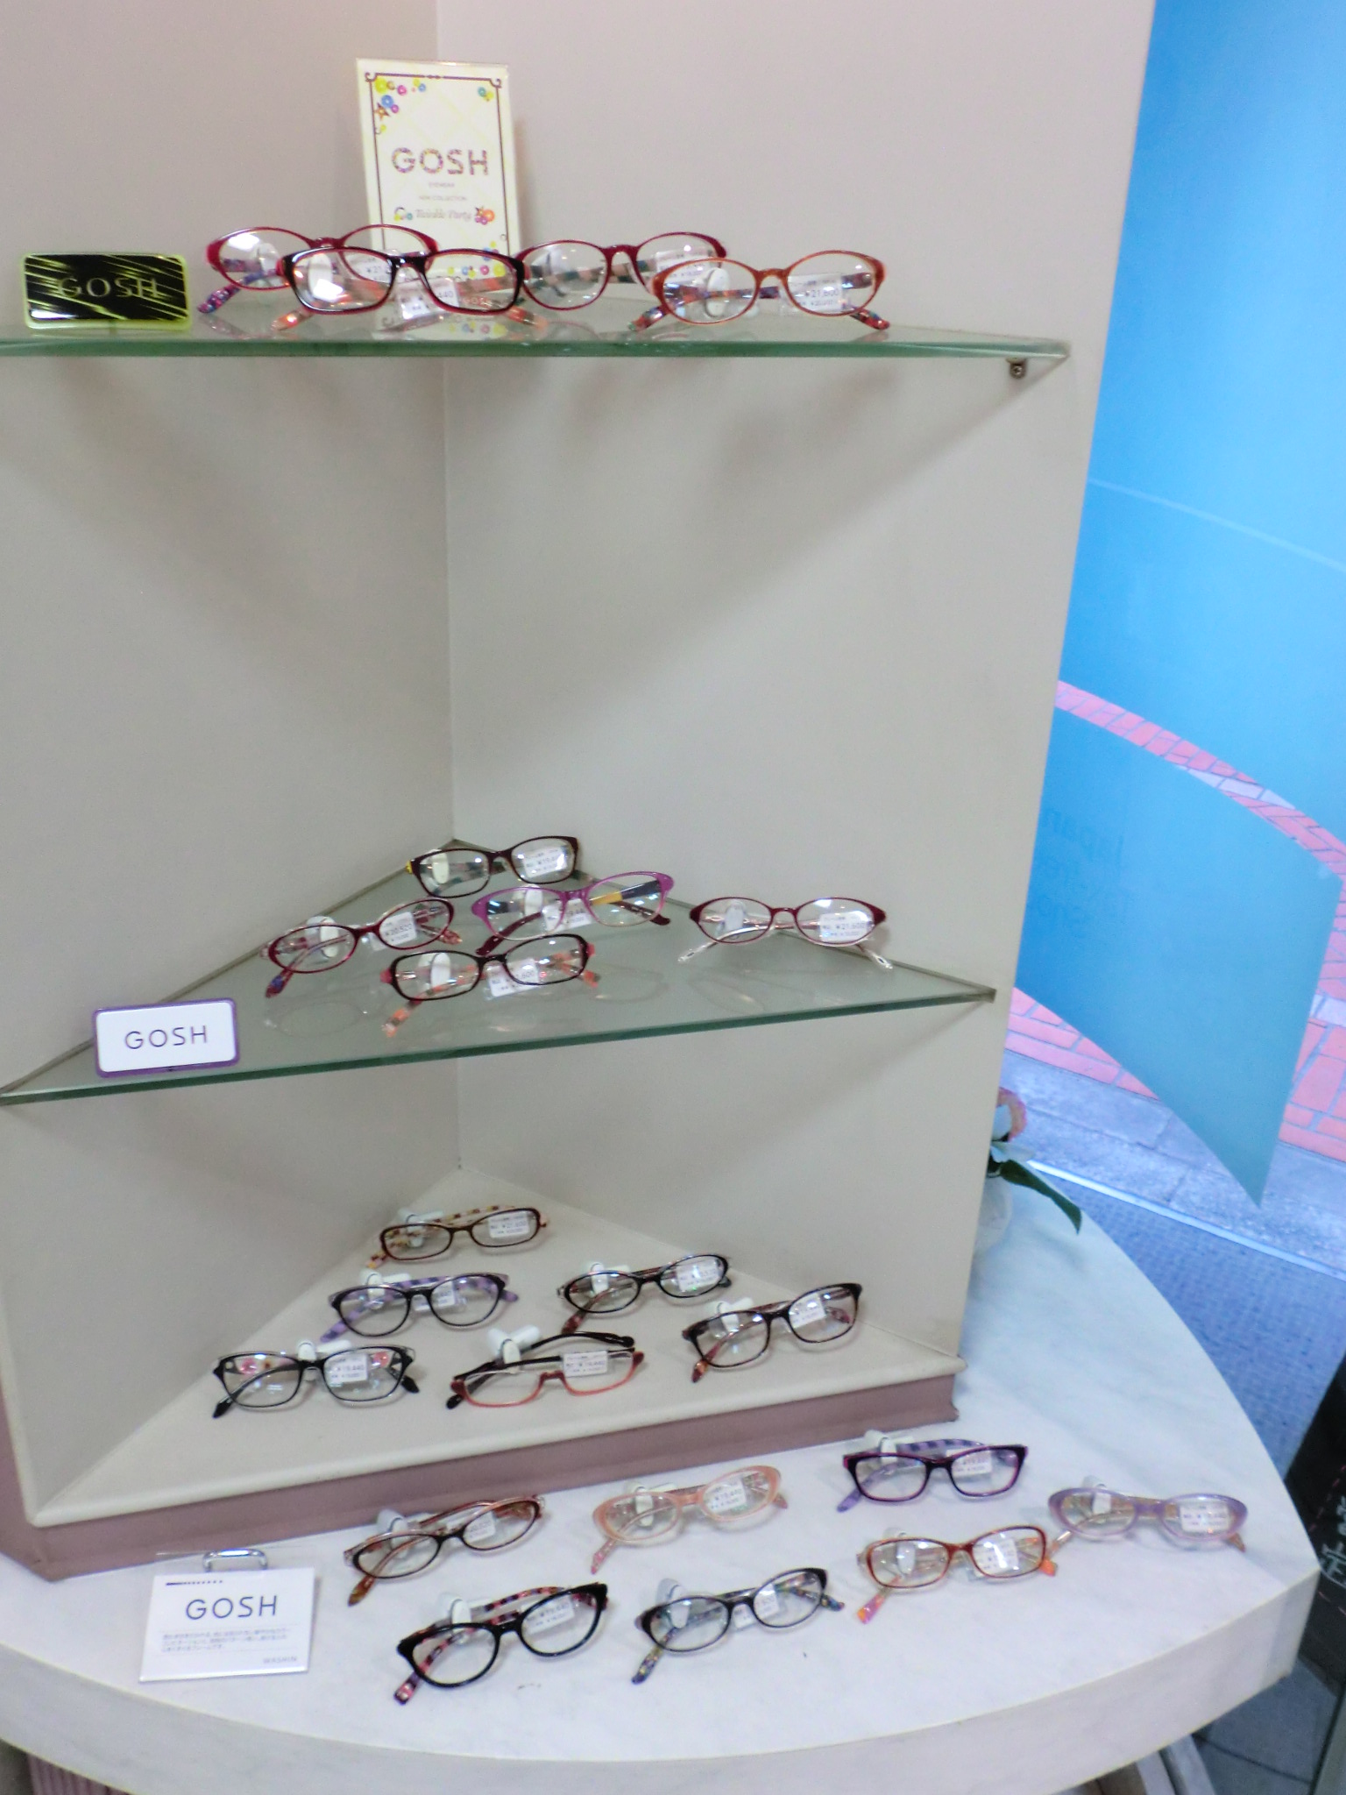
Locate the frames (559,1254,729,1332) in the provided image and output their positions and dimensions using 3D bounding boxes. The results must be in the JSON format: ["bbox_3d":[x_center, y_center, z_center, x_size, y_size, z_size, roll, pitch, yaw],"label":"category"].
[{"bbox_3d":[-0.021,0.295,1.260,0.134,0.042,0.036,-5,8,-15],"label":"frames"}]

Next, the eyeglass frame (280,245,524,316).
[{"bbox_3d":[-0.147,-0.334,0.911,0.140,0.042,0.037,-4,8,-13],"label":"eyeglass frame"}]

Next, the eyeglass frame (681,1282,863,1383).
[{"bbox_3d":[0.073,0.313,1.227,0.142,0.047,0.042,-7,14,-20],"label":"eyeglass frame"}]

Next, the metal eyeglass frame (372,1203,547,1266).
[{"bbox_3d":[-0.166,0.267,1.308,0.133,0.040,0.036,-5,8,-15],"label":"metal eyeglass frame"}]

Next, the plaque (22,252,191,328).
[{"bbox_3d":[-0.285,-0.305,0.834,0.079,0.039,0.014,-5,4,-15],"label":"plaque"}]

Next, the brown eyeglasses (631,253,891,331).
[{"bbox_3d":[0.048,-0.333,0.922,0.142,0.043,0.037,-4,8,-14],"label":"brown eyeglasses"}]

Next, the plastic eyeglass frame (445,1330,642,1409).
[{"bbox_3d":[-0.090,0.332,1.172,0.139,0.043,0.053,-5,13,-15],"label":"plastic eyeglass frame"}]

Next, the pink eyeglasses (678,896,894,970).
[{"bbox_3d":[0.078,0.023,1.131,0.140,0.042,0.036,1,7,-3],"label":"pink eyeglasses"}]

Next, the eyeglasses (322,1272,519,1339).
[{"bbox_3d":[-0.187,0.298,1.233,0.138,0.045,0.042,-4,13,-13],"label":"eyeglasses"}]

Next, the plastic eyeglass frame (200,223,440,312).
[{"bbox_3d":[-0.200,-0.358,0.941,0.139,0.047,0.042,-7,14,-20],"label":"plastic eyeglass frame"}]

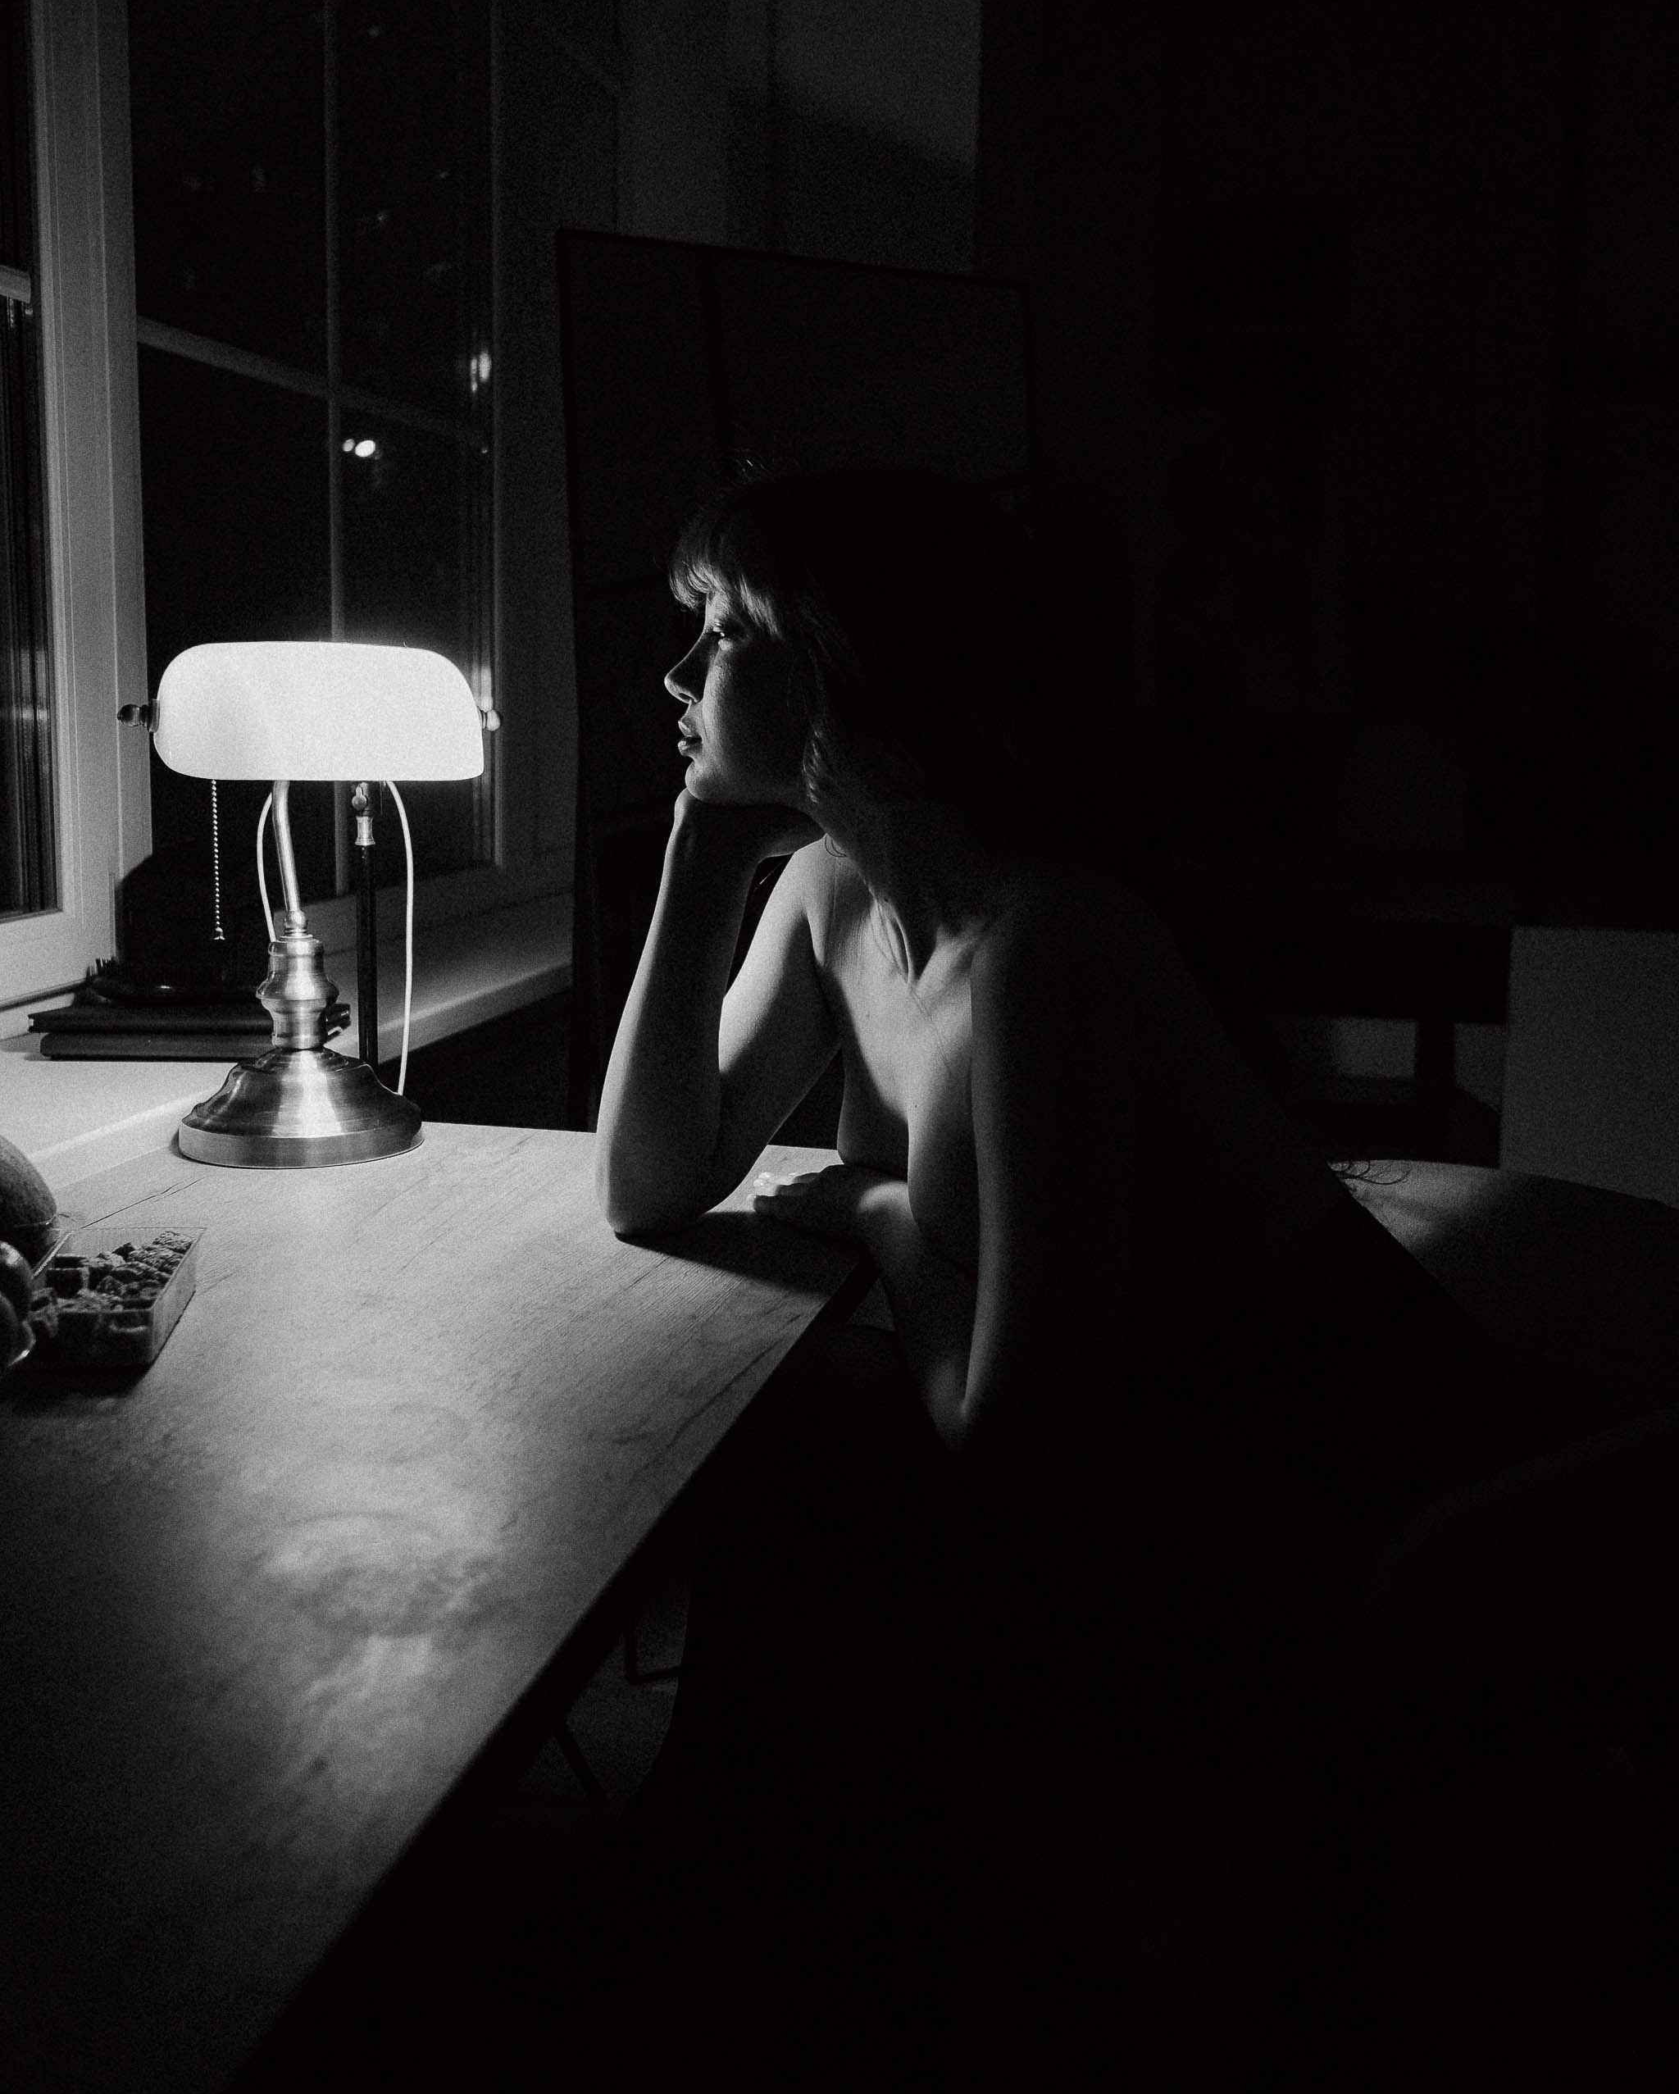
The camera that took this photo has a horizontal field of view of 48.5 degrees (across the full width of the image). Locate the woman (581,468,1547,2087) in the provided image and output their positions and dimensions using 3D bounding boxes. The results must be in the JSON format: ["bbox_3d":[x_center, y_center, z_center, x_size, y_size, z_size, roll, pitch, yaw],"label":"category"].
[{"bbox_3d":[0.138,0.250,1.143,0.640,1.150,0.460,-1,11,-12],"label":"woman"}]

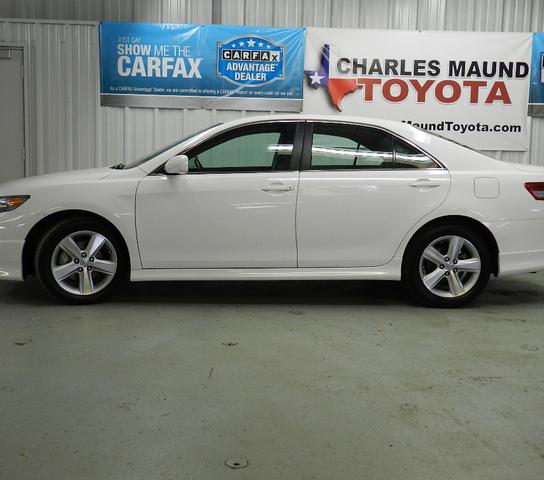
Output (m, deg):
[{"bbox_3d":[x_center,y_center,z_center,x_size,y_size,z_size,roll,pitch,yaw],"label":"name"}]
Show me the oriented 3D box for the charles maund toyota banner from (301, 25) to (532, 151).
[{"bbox_3d":[1.548,-1.581,7.444,2.406,1.238,0.030,1,7,-1],"label":"charles maund toyota banner"}]

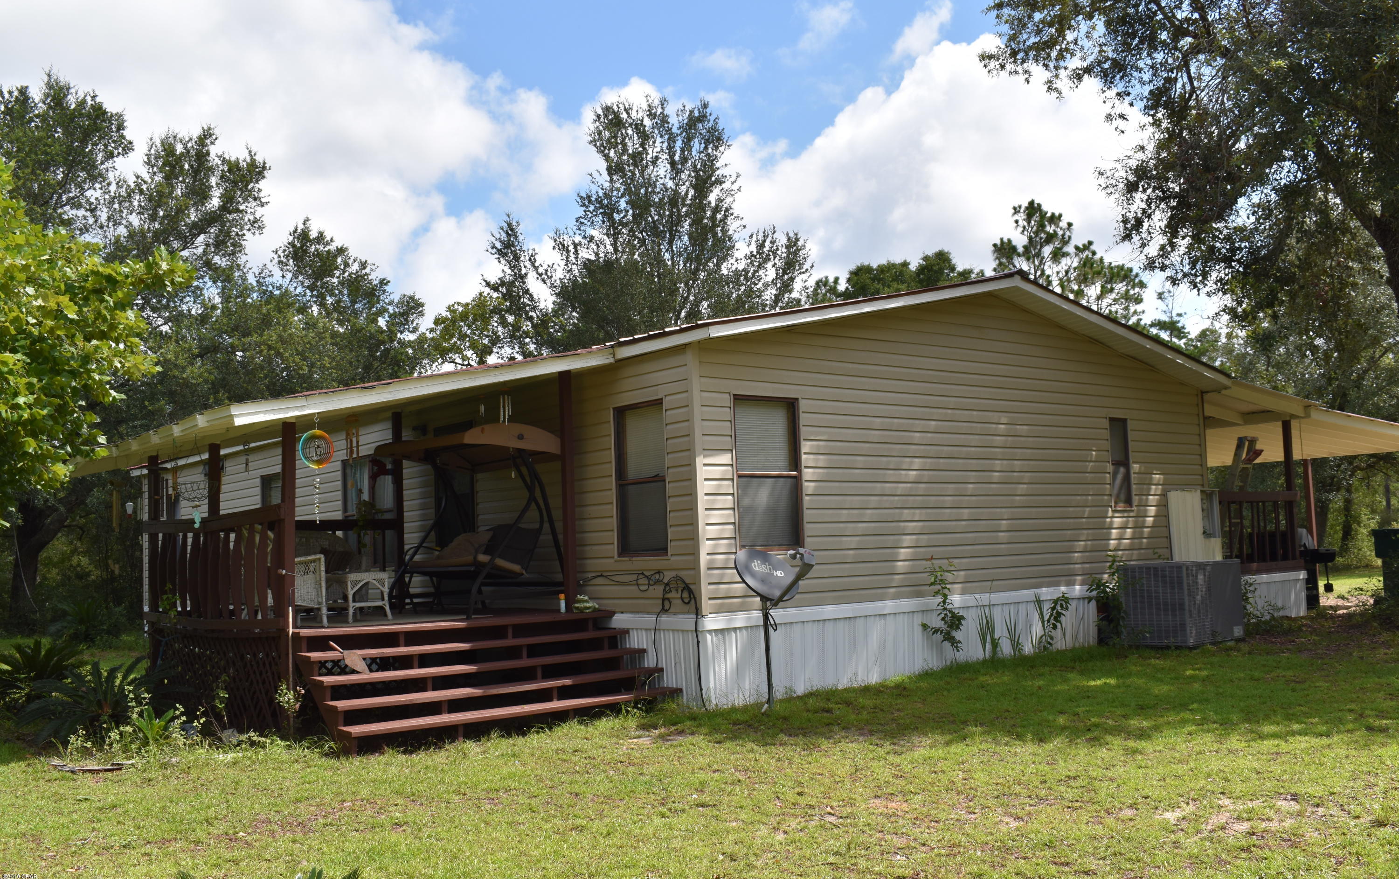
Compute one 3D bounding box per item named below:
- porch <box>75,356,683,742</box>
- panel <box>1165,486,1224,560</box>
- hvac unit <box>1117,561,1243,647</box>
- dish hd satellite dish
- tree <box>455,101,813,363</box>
[{"bbox_3d":[-3.125,0.884,12.111,3.650,3.200,5.200,2,-7,-40],"label":"porch"},{"bbox_3d":[5.945,1.452,15.759,0.390,1.710,0.430,2,-7,-40],"label":"panel"},{"bbox_3d":[5.376,1.825,14.751,1.130,0.850,0.820,2,-7,-40],"label":"hvac unit"},{"bbox_3d":[0.646,1.541,10.722,0.680,1.330,0.600,-7,-7,43],"label":"dish hd satellite dish"},{"bbox_3d":[-1.683,-2.459,35.371,9.500,13.860,9.500,-2,-5,0],"label":"tree"}]

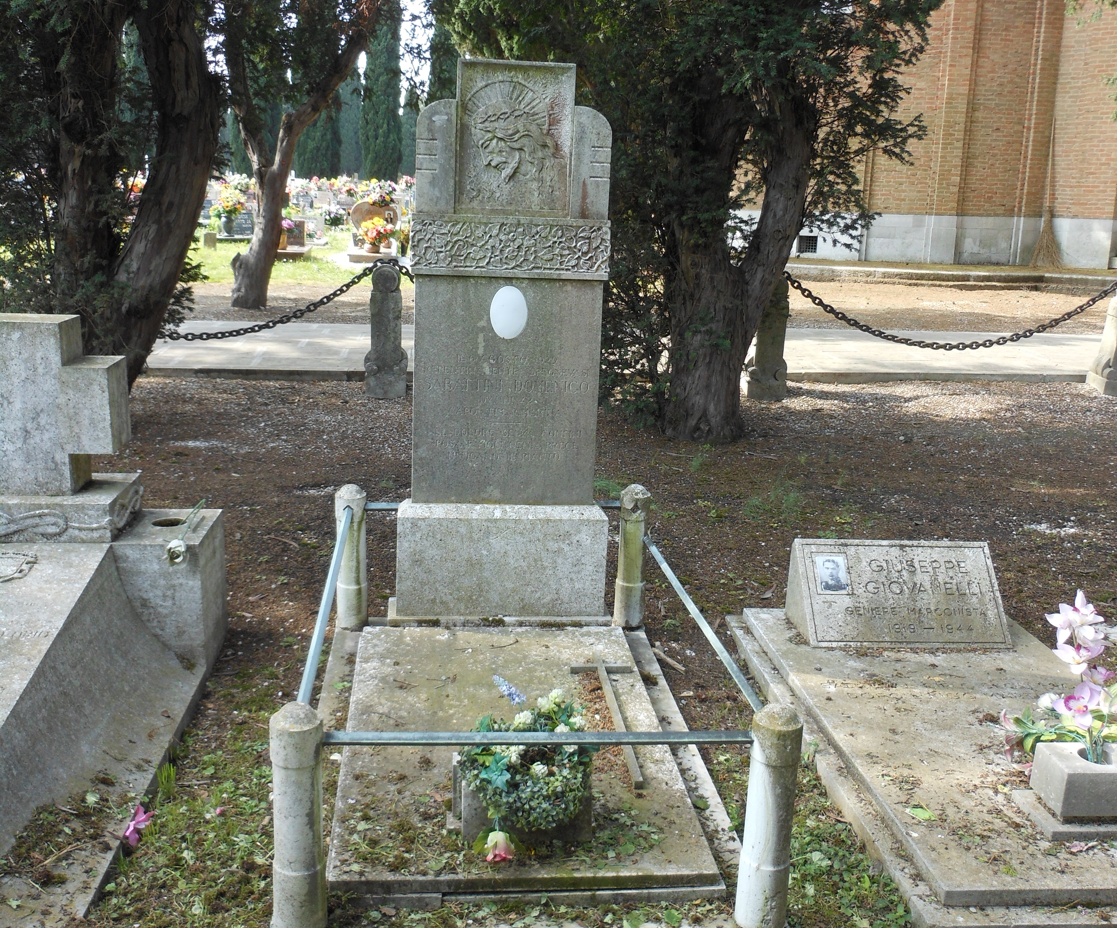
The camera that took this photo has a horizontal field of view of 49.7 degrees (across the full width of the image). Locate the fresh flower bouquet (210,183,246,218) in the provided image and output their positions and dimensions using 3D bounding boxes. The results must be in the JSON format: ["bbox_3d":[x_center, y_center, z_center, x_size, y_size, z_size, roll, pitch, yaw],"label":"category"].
[{"bbox_3d":[-5.903,-4.718,21.520,0.640,0.600,0.550,1,14,-6],"label":"fresh flower bouquet"}]

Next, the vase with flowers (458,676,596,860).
[{"bbox_3d":[-0.079,0.707,2.889,0.320,0.345,0.270,1,14,-6],"label":"vase with flowers"}]

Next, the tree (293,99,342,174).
[{"bbox_3d":[-9.428,-15.153,47.046,2.200,10.300,2.200,1,14,-6],"label":"tree"}]

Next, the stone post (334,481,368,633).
[{"bbox_3d":[-0.722,0.318,4.241,0.110,0.524,0.110,1,14,-6],"label":"stone post"}]

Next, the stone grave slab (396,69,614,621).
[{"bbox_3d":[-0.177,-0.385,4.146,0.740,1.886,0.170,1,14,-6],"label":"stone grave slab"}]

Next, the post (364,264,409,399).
[{"bbox_3d":[-1.230,-0.965,8.704,0.300,0.910,0.320,-1,14,-13],"label":"post"}]

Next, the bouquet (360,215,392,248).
[{"bbox_3d":[-2.870,-3.667,18.985,0.520,0.500,0.460,1,14,-6],"label":"bouquet"}]

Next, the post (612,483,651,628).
[{"bbox_3d":[0.272,0.330,4.354,0.110,0.524,0.110,1,14,-6],"label":"post"}]

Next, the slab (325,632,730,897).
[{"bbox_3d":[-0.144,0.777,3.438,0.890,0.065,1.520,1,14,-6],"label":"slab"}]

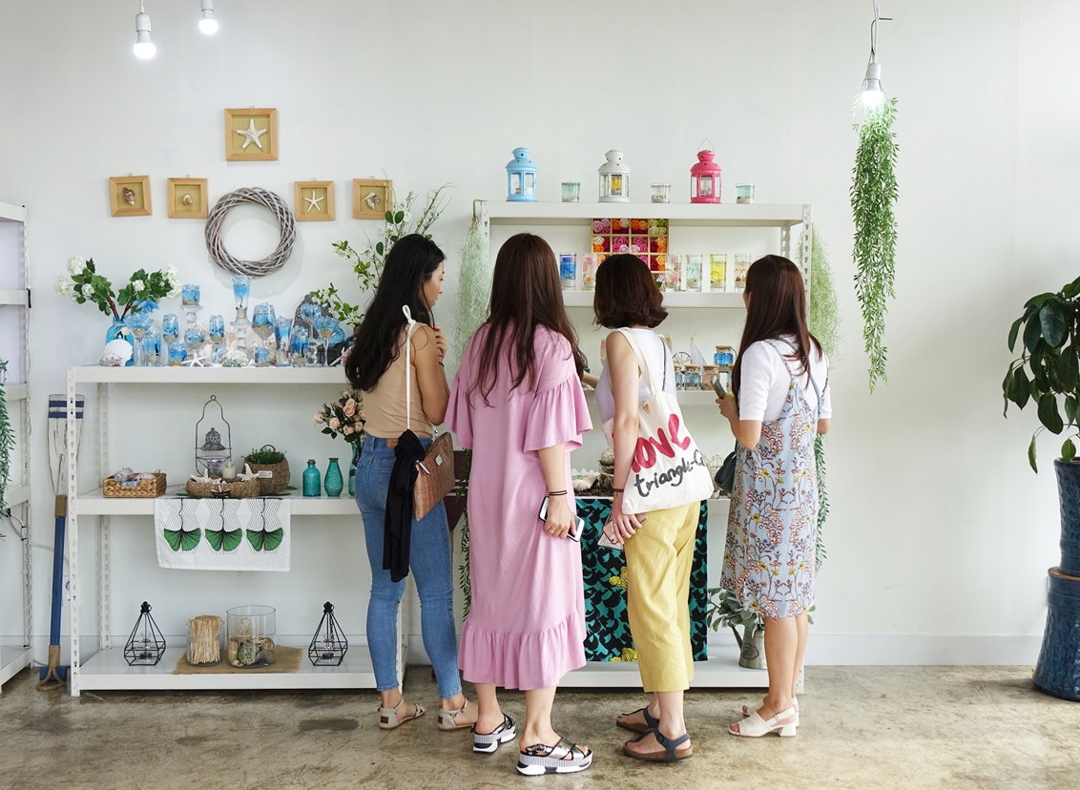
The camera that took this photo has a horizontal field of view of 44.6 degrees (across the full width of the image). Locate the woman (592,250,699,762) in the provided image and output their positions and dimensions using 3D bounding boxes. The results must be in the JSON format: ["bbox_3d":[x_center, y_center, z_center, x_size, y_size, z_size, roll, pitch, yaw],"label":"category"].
[{"bbox_3d":[0.344,0.343,4.217,0.330,1.590,0.440,2,4,33],"label":"woman"}]

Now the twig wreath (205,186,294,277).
[{"bbox_3d":[-1.115,-0.627,5.073,0.345,0.345,0.065,0,3,-2],"label":"twig wreath"}]

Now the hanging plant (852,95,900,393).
[{"bbox_3d":[1.064,-0.479,4.184,0.153,0.945,0.150,0,3,-2],"label":"hanging plant"}]

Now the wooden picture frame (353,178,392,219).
[{"bbox_3d":[-0.651,-0.761,5.126,0.154,0.157,0.032,0,3,-2],"label":"wooden picture frame"}]

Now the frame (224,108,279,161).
[{"bbox_3d":[-1.116,-1.008,5.096,0.200,0.200,0.030,0,3,-2],"label":"frame"}]

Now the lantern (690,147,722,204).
[{"bbox_3d":[0.612,-0.799,4.842,0.118,0.208,0.118,0,3,-2],"label":"lantern"}]

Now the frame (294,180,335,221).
[{"bbox_3d":[-0.876,-0.753,5.120,0.159,0.156,0.032,0,3,-2],"label":"frame"}]

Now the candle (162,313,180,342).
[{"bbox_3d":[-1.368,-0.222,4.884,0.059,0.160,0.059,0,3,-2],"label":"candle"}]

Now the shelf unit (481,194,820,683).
[{"bbox_3d":[0.381,0.196,5.006,1.200,1.800,0.400,0,3,-2],"label":"shelf unit"}]

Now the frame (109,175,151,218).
[{"bbox_3d":[-1.586,-0.768,5.095,0.153,0.153,0.030,-3,3,-2],"label":"frame"}]

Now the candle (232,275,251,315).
[{"bbox_3d":[-1.110,-0.362,4.904,0.072,0.168,0.072,0,3,-2],"label":"candle"}]

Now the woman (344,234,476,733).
[{"bbox_3d":[-0.437,0.297,4.452,0.430,1.650,0.360,3,4,43],"label":"woman"}]

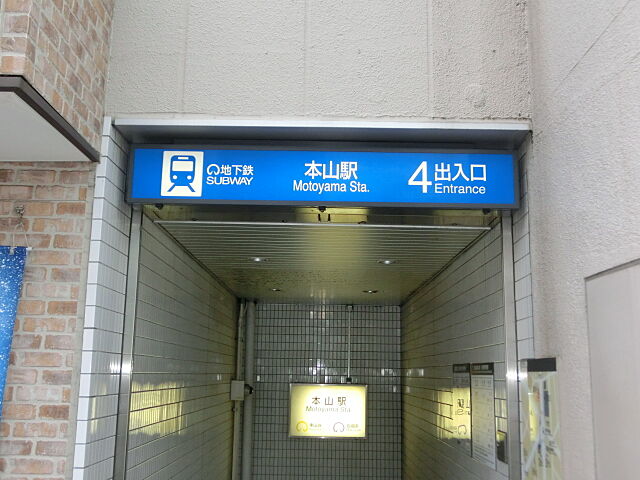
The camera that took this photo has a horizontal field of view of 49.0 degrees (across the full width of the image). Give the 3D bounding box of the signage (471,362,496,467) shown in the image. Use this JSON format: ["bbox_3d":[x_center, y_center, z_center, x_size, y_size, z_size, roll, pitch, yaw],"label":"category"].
[{"bbox_3d":[0.987,1.065,4.326,0.030,0.605,0.615,1,-11,0],"label":"signage"}]

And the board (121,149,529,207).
[{"bbox_3d":[0.019,-0.312,3.674,1.995,0.311,0.130,1,-11,0],"label":"board"}]

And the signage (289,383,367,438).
[{"bbox_3d":[0.105,2.108,8.694,0.962,0.650,0.110,1,-11,0],"label":"signage"}]

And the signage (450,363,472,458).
[{"bbox_3d":[0.990,1.191,4.987,0.030,0.605,0.610,1,-11,0],"label":"signage"}]

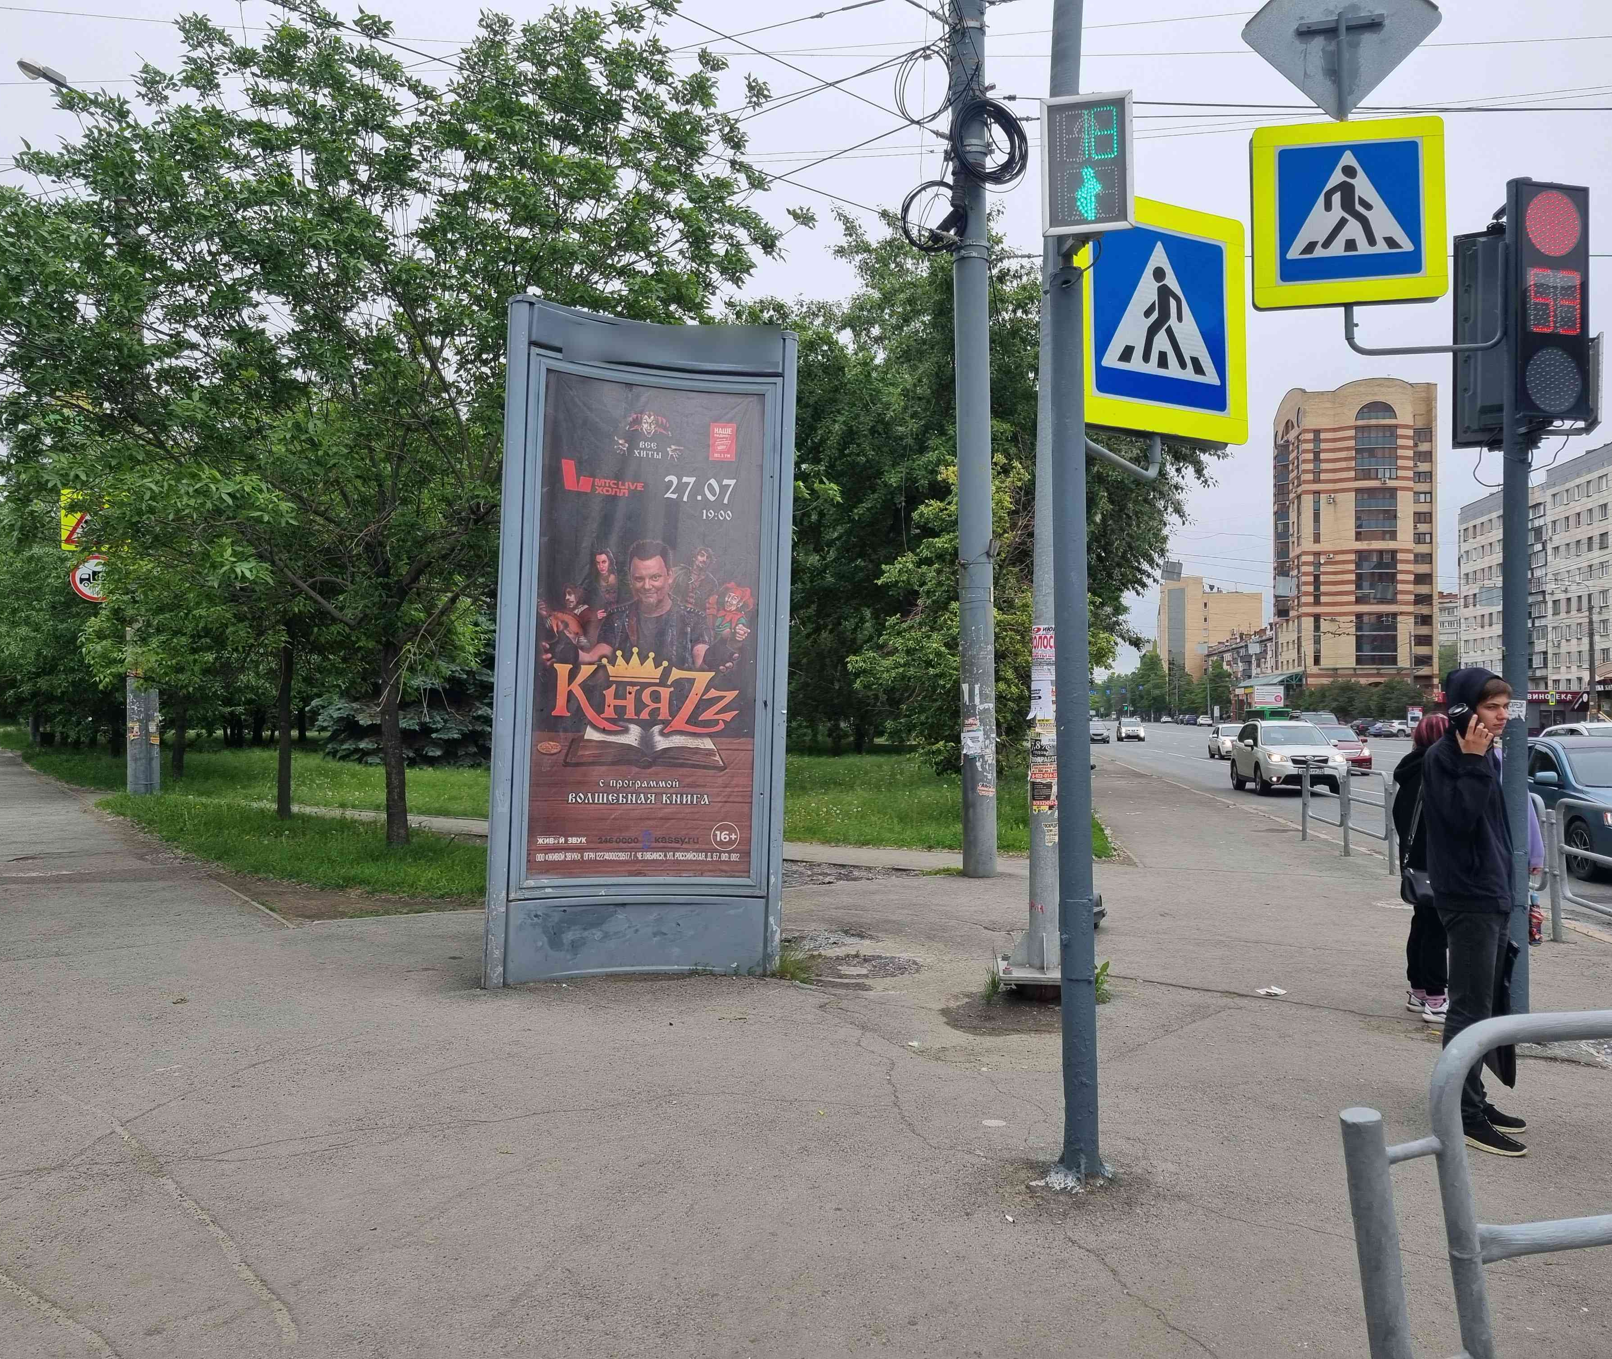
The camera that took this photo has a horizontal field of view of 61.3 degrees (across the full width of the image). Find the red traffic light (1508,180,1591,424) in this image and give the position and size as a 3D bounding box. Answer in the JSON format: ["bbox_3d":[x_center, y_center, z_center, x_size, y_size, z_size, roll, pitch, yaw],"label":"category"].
[{"bbox_3d":[3.459,-1.767,6.397,0.420,1.100,0.140,1,-1,-16],"label":"red traffic light"}]

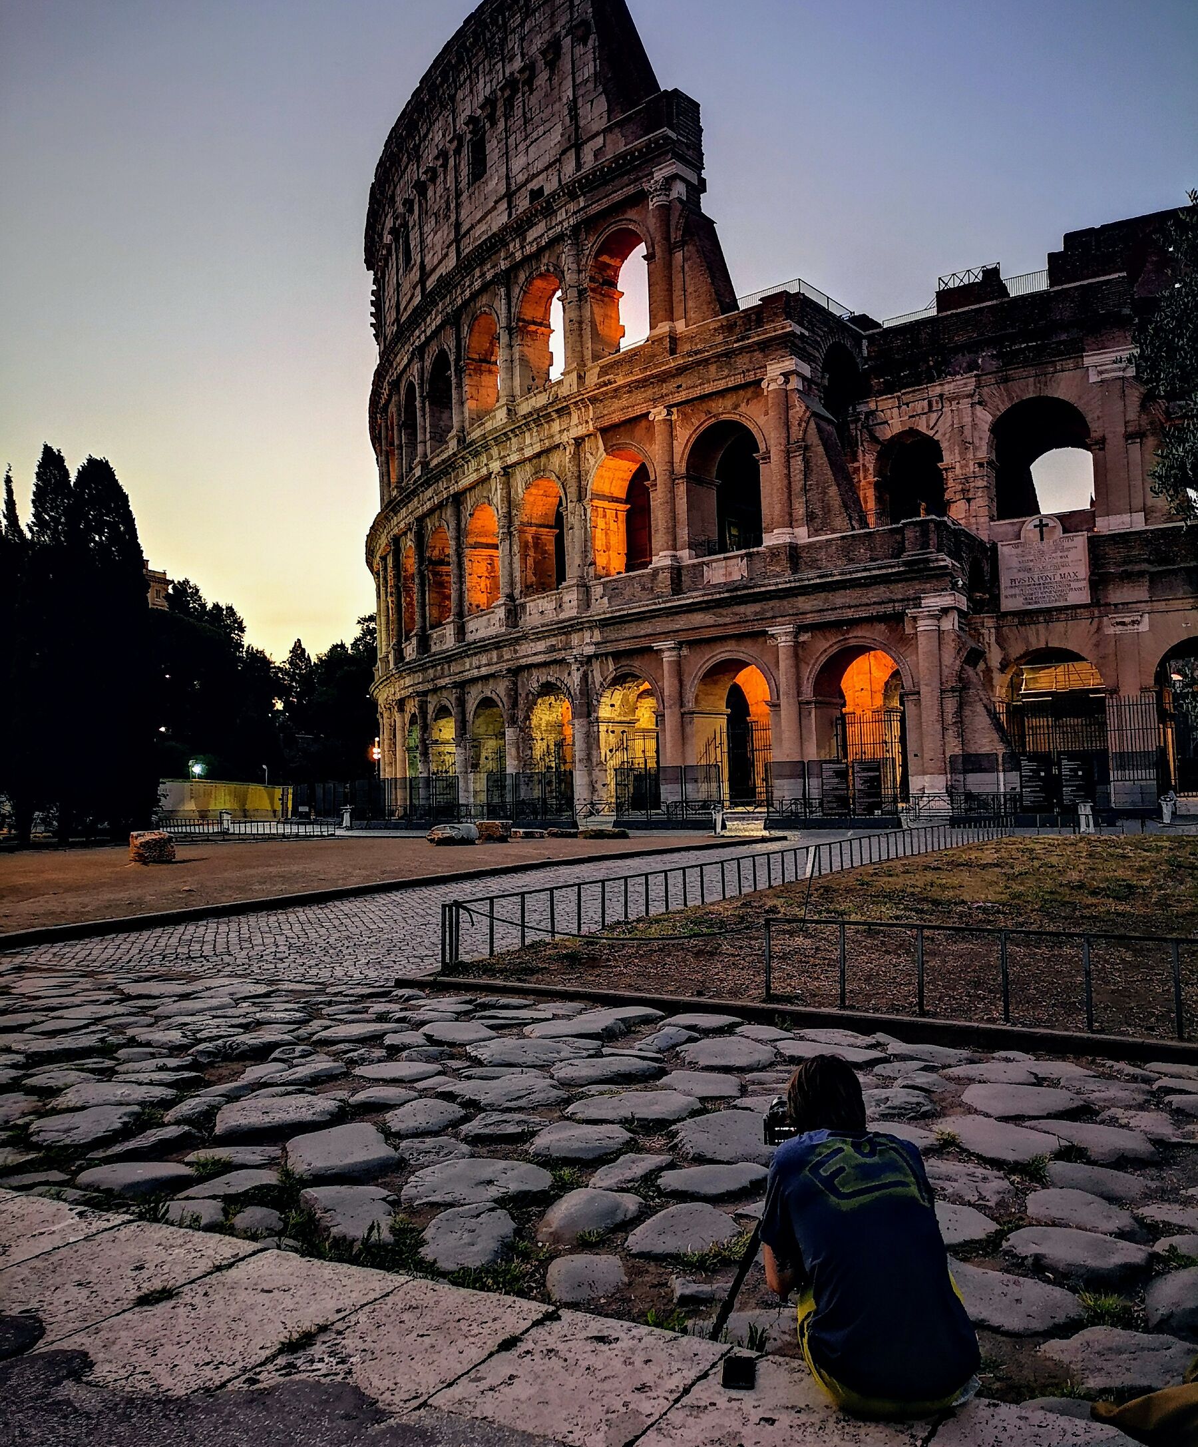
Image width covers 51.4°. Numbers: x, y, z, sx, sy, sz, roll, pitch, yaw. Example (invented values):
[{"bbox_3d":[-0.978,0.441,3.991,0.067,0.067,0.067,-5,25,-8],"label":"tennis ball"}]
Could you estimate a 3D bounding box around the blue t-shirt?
[{"bbox_3d":[0.710,1.399,3.259,0.510,0.570,0.420,-2,-5,16],"label":"blue t-shirt"}]

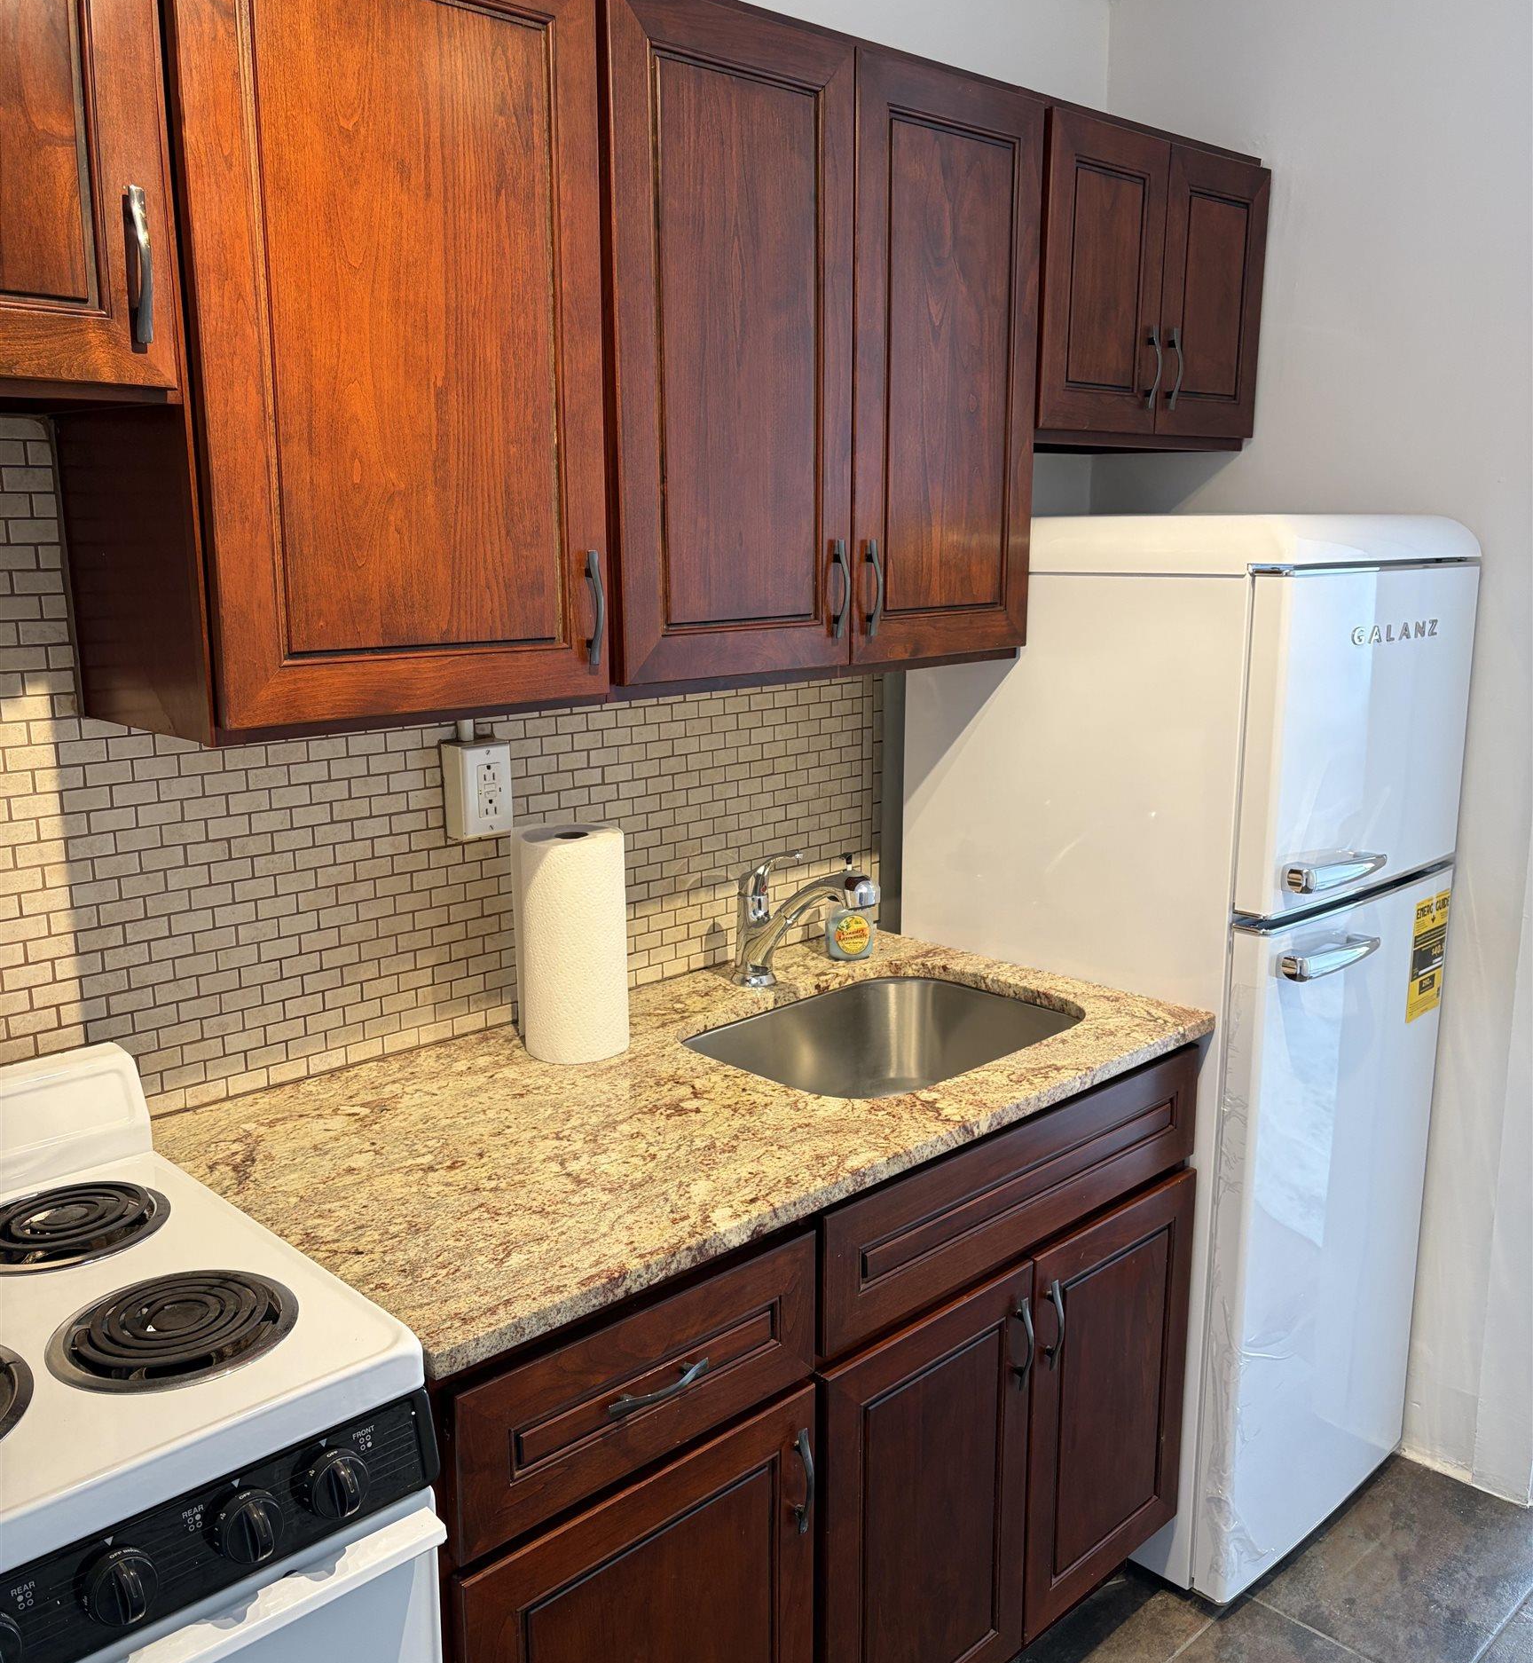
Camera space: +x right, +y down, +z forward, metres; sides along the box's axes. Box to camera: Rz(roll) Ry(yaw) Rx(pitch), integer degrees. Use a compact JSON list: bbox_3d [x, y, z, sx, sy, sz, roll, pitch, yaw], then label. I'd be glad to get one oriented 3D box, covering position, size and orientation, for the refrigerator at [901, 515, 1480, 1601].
[{"bbox_3d":[0.659,0.293,2.490,0.593,1.577,0.668,-11,16,-43],"label":"refrigerator"}]

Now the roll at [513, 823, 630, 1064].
[{"bbox_3d":[-0.242,0.141,1.939,0.132,0.277,0.132,0,12,0],"label":"roll"}]

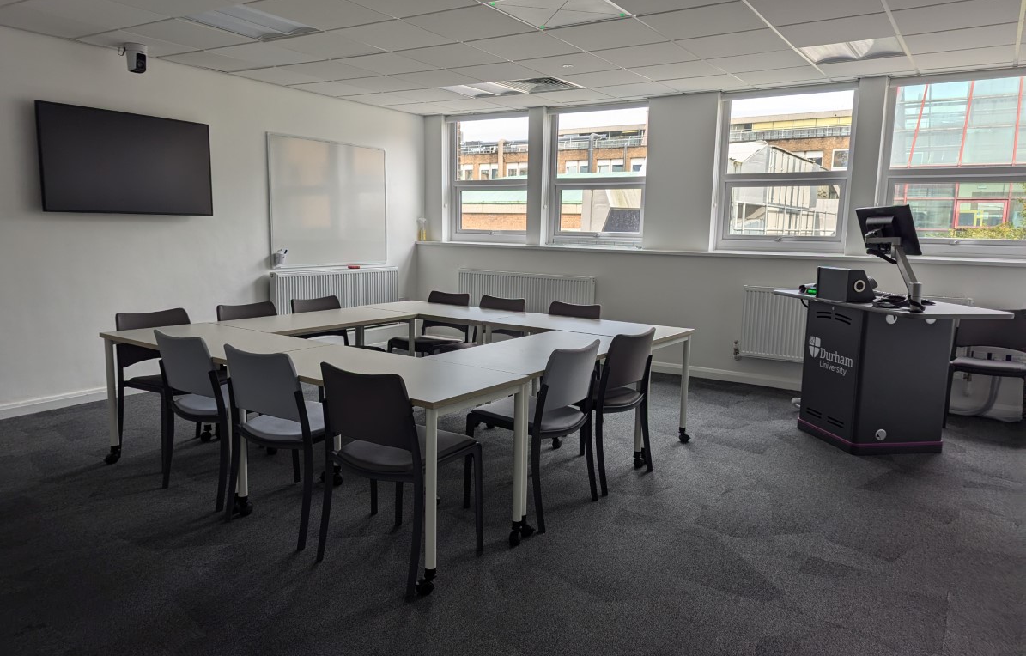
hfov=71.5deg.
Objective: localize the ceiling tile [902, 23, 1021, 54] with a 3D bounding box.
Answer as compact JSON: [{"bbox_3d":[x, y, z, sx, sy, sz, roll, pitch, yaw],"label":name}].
[{"bbox_3d":[2.771,-1.786,4.425,0.600,0.020,0.600,6,10,32],"label":"ceiling tile"}]

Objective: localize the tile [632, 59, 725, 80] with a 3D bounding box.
[{"bbox_3d":[1.231,-1.938,5.359,0.595,0.020,0.595,7,10,32],"label":"tile"}]

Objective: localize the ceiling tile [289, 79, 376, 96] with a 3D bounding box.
[{"bbox_3d":[-1.613,-2.186,6.498,0.570,0.030,0.600,6,10,32],"label":"ceiling tile"}]

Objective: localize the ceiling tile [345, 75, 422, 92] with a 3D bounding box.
[{"bbox_3d":[-1.106,-2.112,6.141,0.595,0.025,0.595,7,10,32],"label":"ceiling tile"}]

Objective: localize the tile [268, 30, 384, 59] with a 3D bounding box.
[{"bbox_3d":[-1.251,-1.915,4.815,0.595,0.025,0.595,7,10,32],"label":"tile"}]

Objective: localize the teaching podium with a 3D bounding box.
[{"bbox_3d":[2.425,0.283,4.614,0.830,0.915,1.480,0,9,-11],"label":"teaching podium"}]

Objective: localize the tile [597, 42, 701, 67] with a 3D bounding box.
[{"bbox_3d":[0.907,-1.871,4.859,0.595,0.020,0.595,7,10,32],"label":"tile"}]

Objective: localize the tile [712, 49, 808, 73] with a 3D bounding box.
[{"bbox_3d":[1.740,-1.890,5.066,0.600,0.020,0.600,6,10,32],"label":"tile"}]

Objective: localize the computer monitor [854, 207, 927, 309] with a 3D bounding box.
[{"bbox_3d":[2.360,-0.458,4.587,0.260,0.651,0.540,0,8,-10],"label":"computer monitor"}]

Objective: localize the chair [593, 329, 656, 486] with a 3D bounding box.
[{"bbox_3d":[0.455,0.394,3.845,0.500,0.815,0.500,8,10,38],"label":"chair"}]

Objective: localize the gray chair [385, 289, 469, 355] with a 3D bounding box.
[{"bbox_3d":[-0.627,0.143,5.658,0.500,0.820,0.520,6,10,32],"label":"gray chair"}]

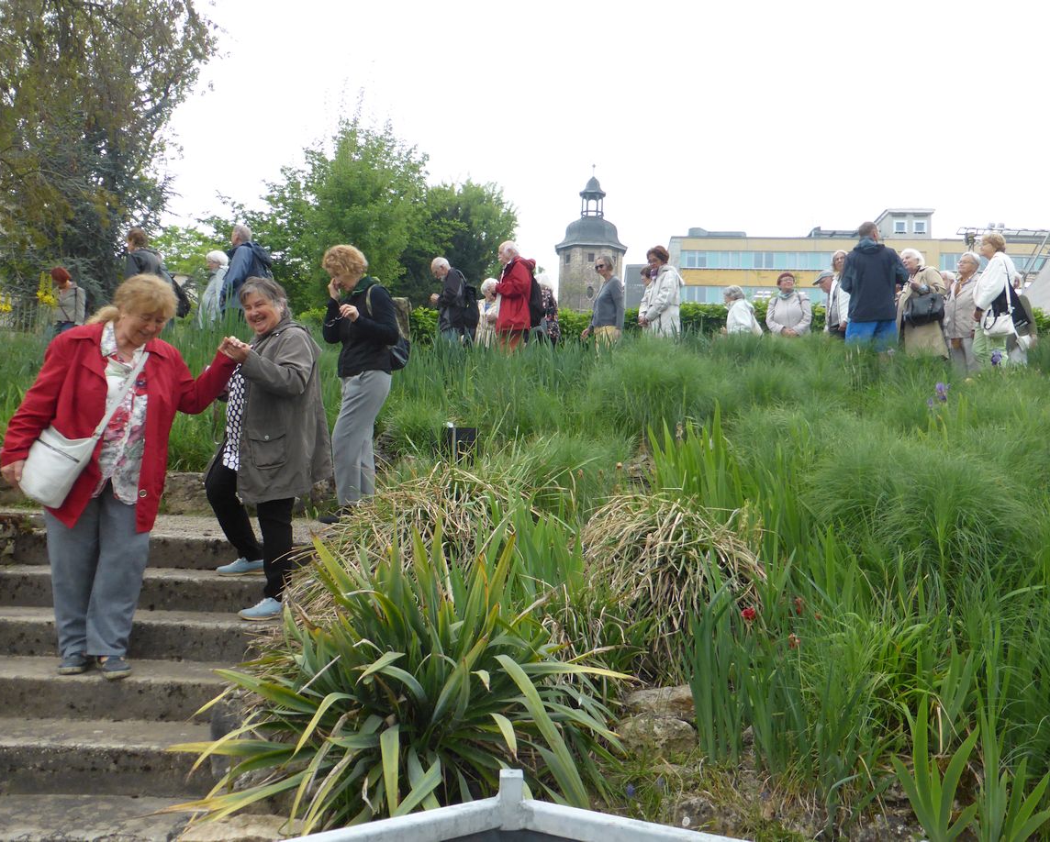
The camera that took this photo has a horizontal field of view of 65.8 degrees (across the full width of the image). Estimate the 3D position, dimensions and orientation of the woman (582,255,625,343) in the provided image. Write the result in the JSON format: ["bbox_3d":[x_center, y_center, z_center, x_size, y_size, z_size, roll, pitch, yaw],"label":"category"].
[{"bbox_3d":[0.861,-0.994,8.851,0.420,1.650,0.480,2,-4,-29],"label":"woman"}]

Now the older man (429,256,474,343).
[{"bbox_3d":[-0.809,-0.979,8.950,0.520,1.700,0.500,0,-3,-7],"label":"older man"}]

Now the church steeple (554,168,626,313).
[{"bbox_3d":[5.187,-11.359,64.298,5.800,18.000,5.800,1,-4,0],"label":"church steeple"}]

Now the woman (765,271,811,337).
[{"bbox_3d":[3.044,-0.920,9.338,0.530,1.600,0.380,0,-5,14],"label":"woman"}]

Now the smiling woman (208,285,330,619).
[{"bbox_3d":[-1.186,0.124,3.703,0.580,1.570,0.520,3,-4,-40],"label":"smiling woman"}]

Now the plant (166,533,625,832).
[{"bbox_3d":[-0.380,0.750,2.600,1.320,0.820,1.100,0,-3,0],"label":"plant"}]

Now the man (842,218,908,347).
[{"bbox_3d":[3.263,-0.981,7.547,0.600,1.780,0.420,-1,-4,21],"label":"man"}]

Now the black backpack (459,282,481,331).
[{"bbox_3d":[-0.606,-1.258,9.150,0.220,0.540,0.320,0,-4,6],"label":"black backpack"}]

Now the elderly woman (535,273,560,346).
[{"bbox_3d":[0.226,-0.905,9.253,0.470,1.570,0.360,2,-4,-27],"label":"elderly woman"}]

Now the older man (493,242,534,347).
[{"bbox_3d":[-0.126,-1.035,8.532,0.460,1.740,0.550,2,-5,-12],"label":"older man"}]

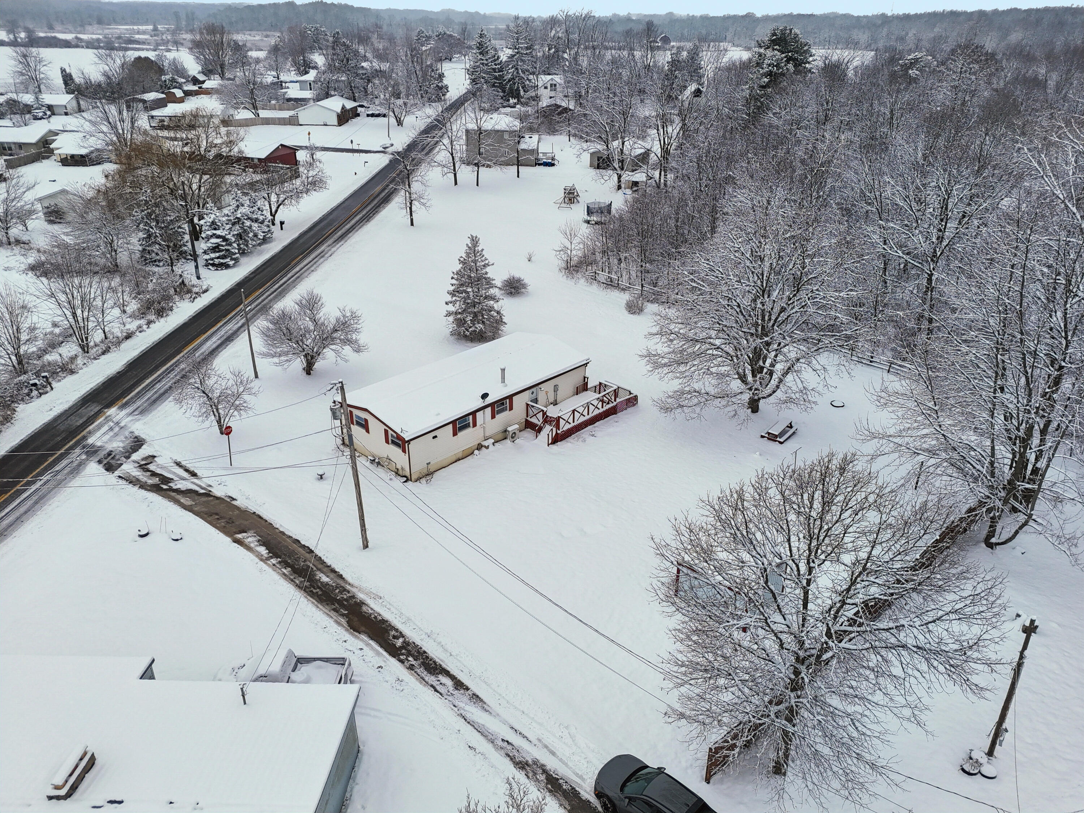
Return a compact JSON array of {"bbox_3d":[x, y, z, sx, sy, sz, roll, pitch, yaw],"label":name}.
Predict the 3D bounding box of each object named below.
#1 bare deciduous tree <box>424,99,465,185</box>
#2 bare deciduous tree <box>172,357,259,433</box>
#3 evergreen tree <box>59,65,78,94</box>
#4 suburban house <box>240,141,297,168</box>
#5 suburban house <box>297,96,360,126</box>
[{"bbox_3d":[-15.546,-42.304,120.628,7.090,13.200,7.090,0,27,0],"label":"bare deciduous tree"},{"bbox_3d":[-21.501,-0.613,49.750,5.300,5.500,5.200,0,28,0],"label":"bare deciduous tree"},{"bbox_3d":[-147.799,-100.452,234.470,5.430,10.480,5.430,0,27,0],"label":"evergreen tree"},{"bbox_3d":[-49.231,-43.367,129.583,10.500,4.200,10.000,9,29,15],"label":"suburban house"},{"bbox_3d":[-53.259,-73.590,186.861,10.500,4.800,20.000,1,27,1],"label":"suburban house"}]

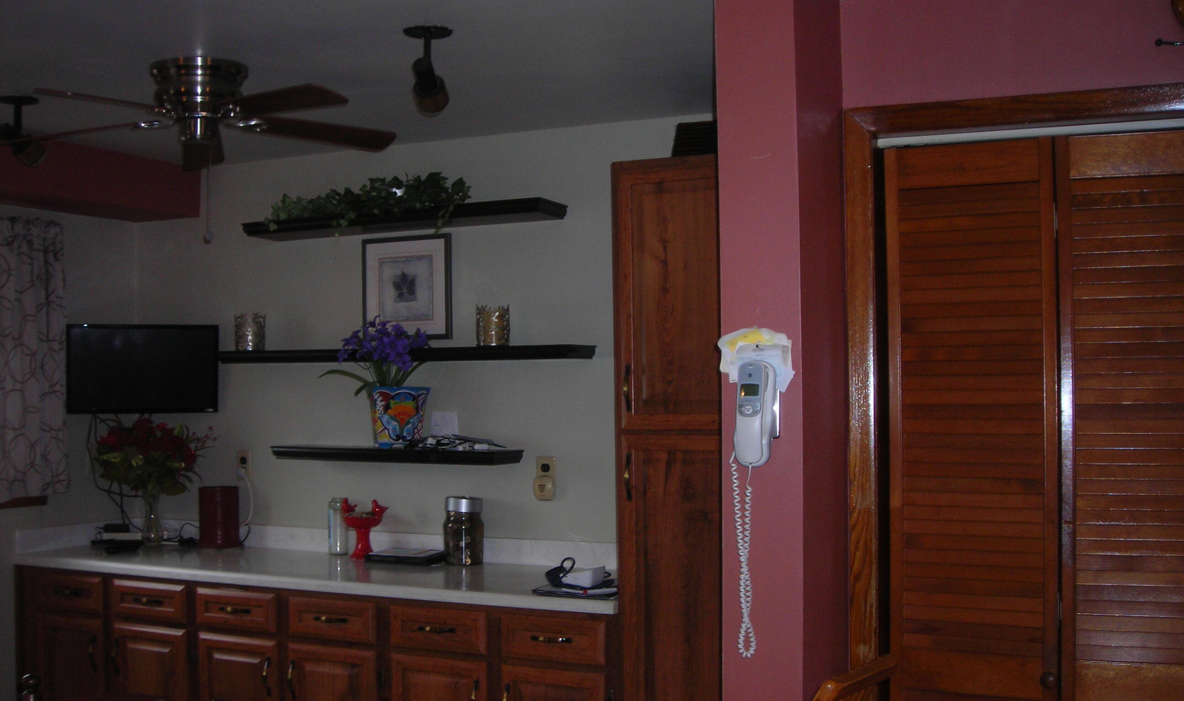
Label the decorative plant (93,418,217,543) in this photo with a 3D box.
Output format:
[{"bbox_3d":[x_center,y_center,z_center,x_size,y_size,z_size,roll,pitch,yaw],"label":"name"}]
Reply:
[{"bbox_3d":[-1.758,0.528,5.208,0.480,0.523,0.410,-1,-2,27],"label":"decorative plant"}]

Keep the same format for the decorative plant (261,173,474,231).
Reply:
[{"bbox_3d":[-0.824,-0.534,4.838,0.900,0.210,0.220,-1,-2,27],"label":"decorative plant"}]

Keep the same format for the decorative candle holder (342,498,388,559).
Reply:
[{"bbox_3d":[-0.850,0.661,4.854,0.172,0.227,0.145,0,-1,-10],"label":"decorative candle holder"}]

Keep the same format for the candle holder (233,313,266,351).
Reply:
[{"bbox_3d":[-1.342,-0.071,5.104,0.120,0.150,0.120,0,-1,0],"label":"candle holder"}]

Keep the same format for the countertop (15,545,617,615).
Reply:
[{"bbox_3d":[-0.925,0.789,4.650,2.531,0.042,0.628,-1,-2,27],"label":"countertop"}]

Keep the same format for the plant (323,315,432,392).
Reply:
[{"bbox_3d":[-0.751,0.023,4.684,0.460,0.295,0.270,-1,-2,27],"label":"plant"}]

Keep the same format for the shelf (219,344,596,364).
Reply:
[{"bbox_3d":[-0.720,0.018,4.796,1.555,0.049,0.210,-1,-2,27],"label":"shelf"}]

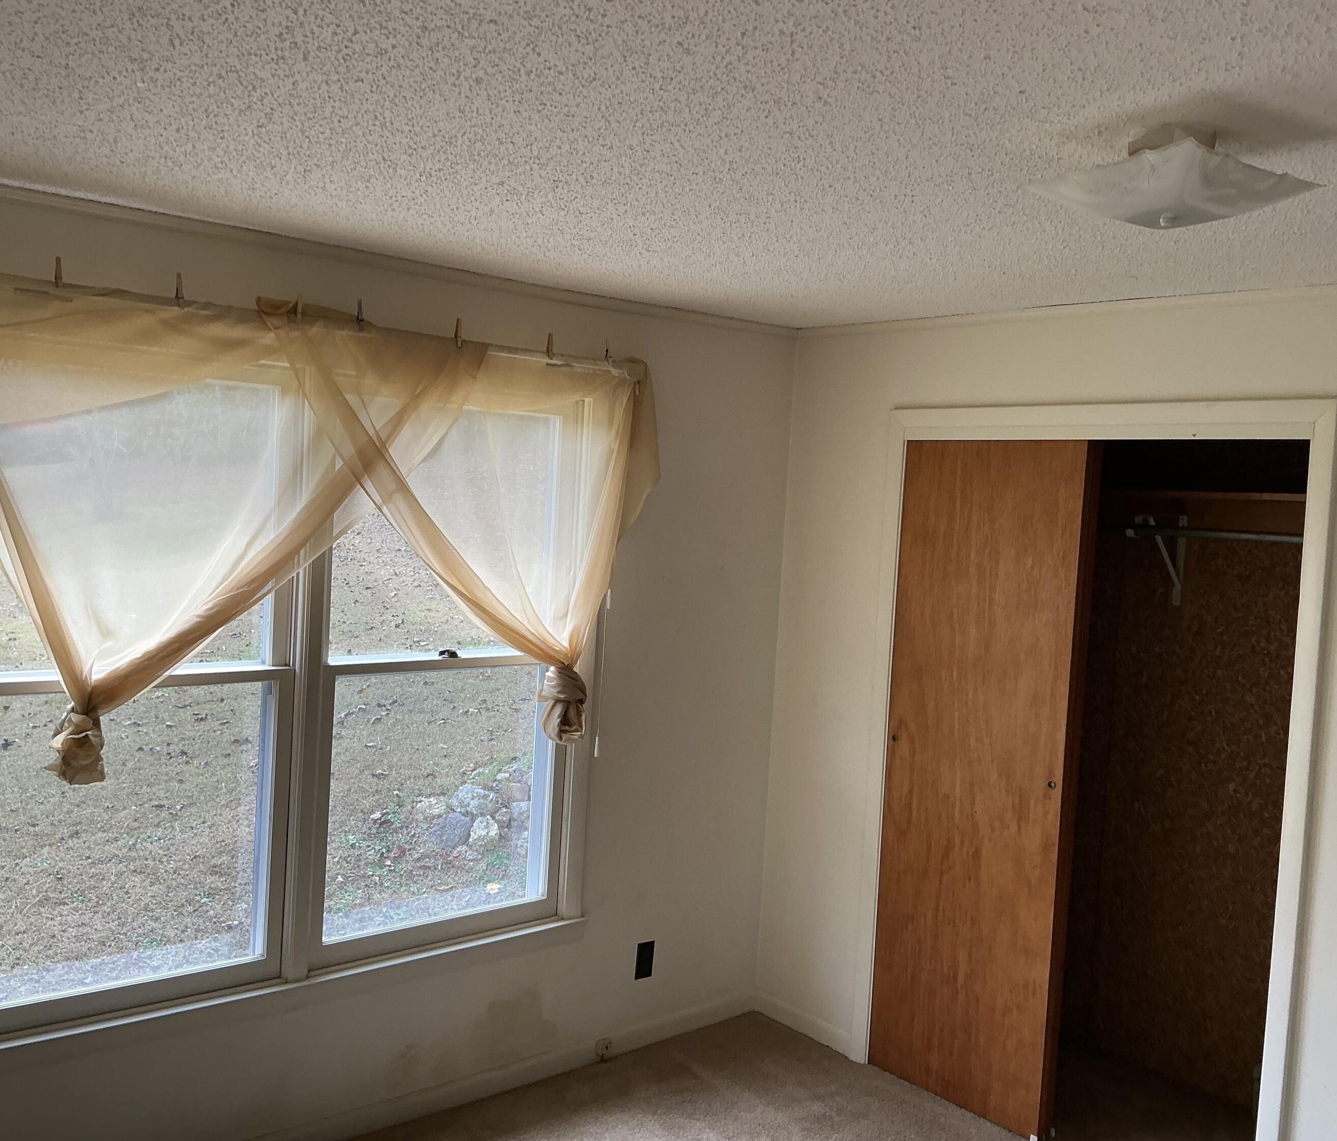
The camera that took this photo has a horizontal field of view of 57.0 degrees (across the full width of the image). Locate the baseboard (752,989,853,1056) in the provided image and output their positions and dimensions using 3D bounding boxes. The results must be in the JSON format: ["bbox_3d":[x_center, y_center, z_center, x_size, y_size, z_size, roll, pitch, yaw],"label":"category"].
[{"bbox_3d":[0.459,1.551,4.233,0.018,0.085,0.455,0,4,-40],"label":"baseboard"}]

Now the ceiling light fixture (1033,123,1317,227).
[{"bbox_3d":[0.792,-0.615,1.936,0.315,0.135,0.315,1,4,-29],"label":"ceiling light fixture"}]

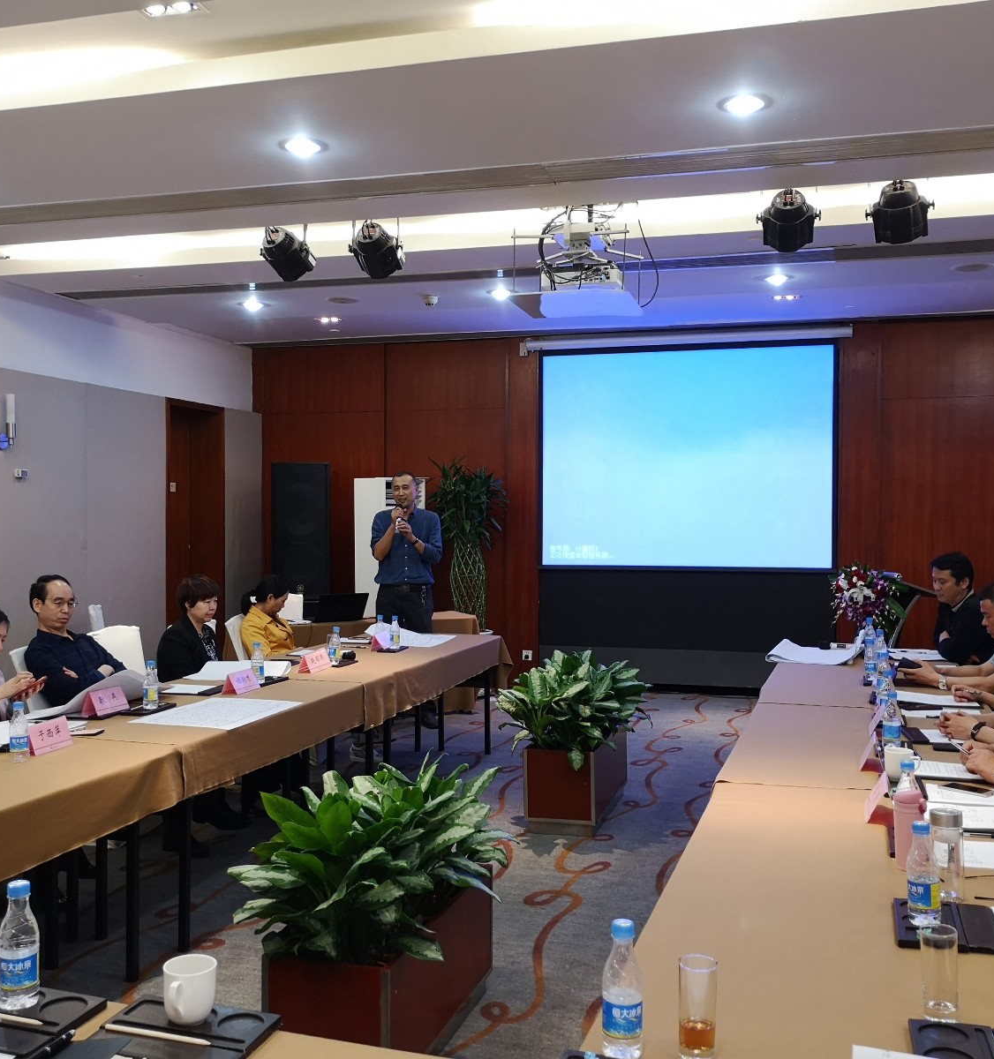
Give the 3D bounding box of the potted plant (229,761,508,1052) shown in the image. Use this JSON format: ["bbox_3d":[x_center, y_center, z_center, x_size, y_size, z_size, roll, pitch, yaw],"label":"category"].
[{"bbox_3d":[-0.310,1.086,3.200,0.580,0.790,0.930,0,1,18],"label":"potted plant"}]

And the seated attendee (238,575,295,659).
[{"bbox_3d":[-1.149,0.830,6.052,0.720,1.160,0.480,1,1,24],"label":"seated attendee"}]

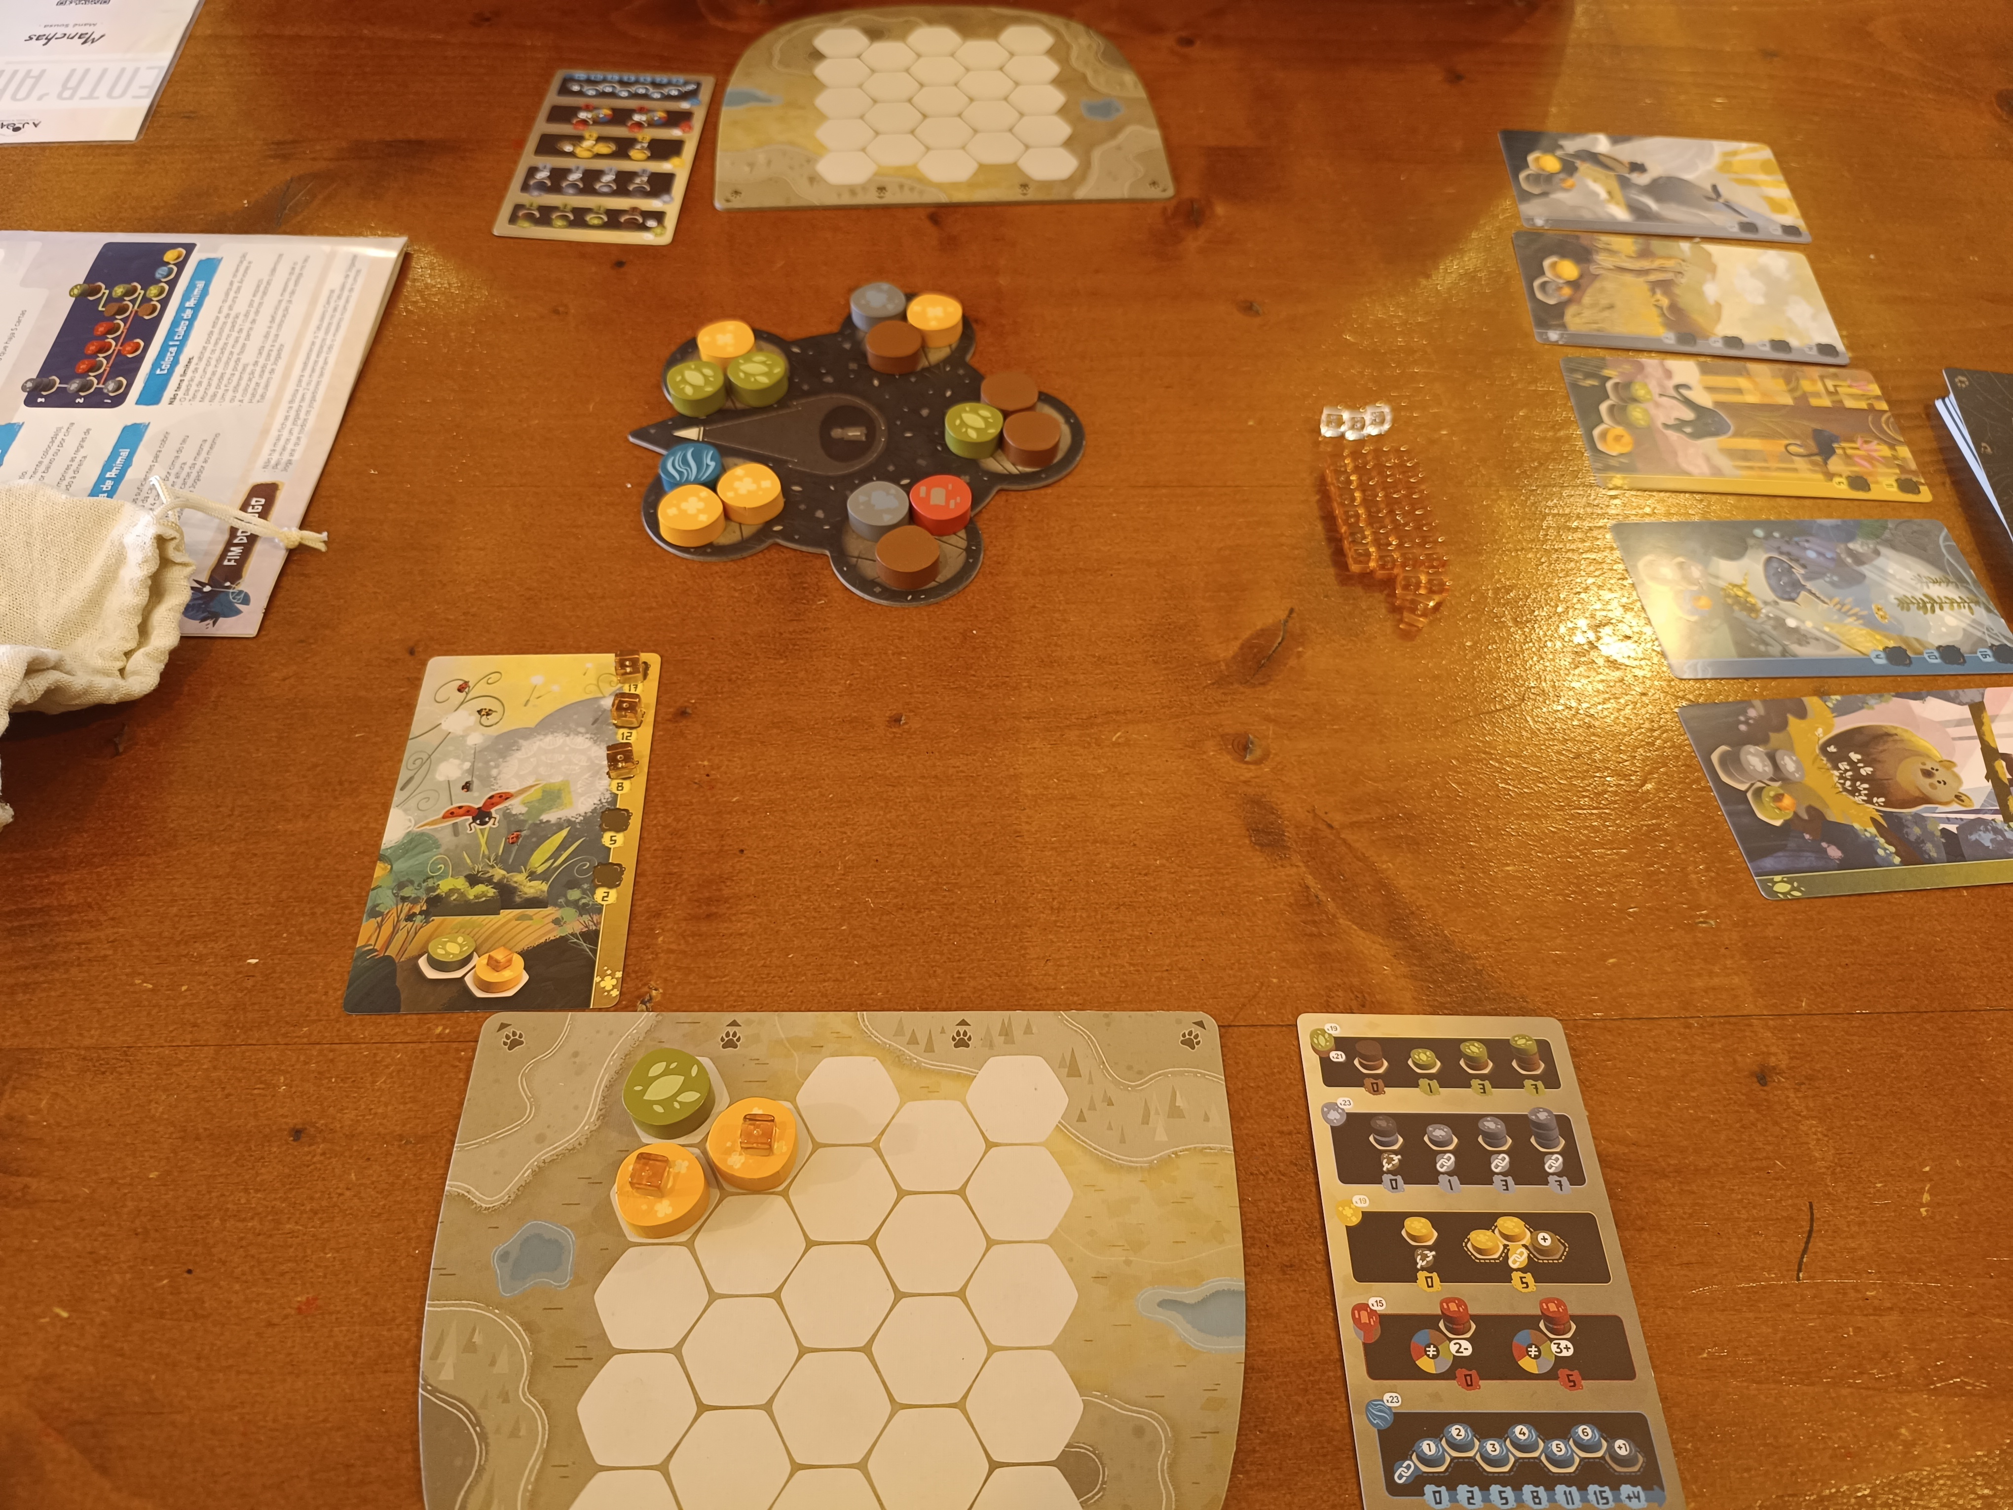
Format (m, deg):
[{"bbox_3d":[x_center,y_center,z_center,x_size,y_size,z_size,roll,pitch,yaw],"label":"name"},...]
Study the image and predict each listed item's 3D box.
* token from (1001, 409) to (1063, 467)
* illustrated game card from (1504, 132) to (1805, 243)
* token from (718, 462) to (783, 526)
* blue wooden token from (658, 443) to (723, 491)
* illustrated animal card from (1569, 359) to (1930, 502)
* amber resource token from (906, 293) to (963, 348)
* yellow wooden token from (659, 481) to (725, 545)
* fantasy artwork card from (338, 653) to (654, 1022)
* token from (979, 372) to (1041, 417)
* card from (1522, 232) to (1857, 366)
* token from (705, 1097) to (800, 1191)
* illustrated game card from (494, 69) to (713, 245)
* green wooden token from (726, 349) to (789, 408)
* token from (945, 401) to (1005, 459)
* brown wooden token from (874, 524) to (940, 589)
[{"bbox_3d":[0.009,-0.110,0.486,0.020,0.008,0.020,1,55,-1],"label":"token"},{"bbox_3d":[0.276,-0.244,0.598,0.120,0.001,0.070,3,55,0],"label":"illustrated game card"},{"bbox_3d":[-0.085,-0.087,0.467,0.021,0.008,0.021,1,55,-2],"label":"token"},{"bbox_3d":[-0.106,-0.095,0.472,0.020,0.008,0.020,1,55,-1],"label":"blue wooden token"},{"bbox_3d":[0.269,-0.120,0.511,0.120,0.001,0.070,2,55,-1],"label":"illustrated animal card"},{"bbox_3d":[-0.026,-0.162,0.521,0.020,0.008,0.020,1,55,-1],"label":"amber resource token"},{"bbox_3d":[-0.104,-0.079,0.461,0.021,0.008,0.021,1,55,-2],"label":"yellow wooden token"},{"bbox_3d":[-0.140,0.018,0.398,0.070,0.001,0.119,-1,55,-3],"label":"fantasy artwork card"},{"bbox_3d":[0.001,-0.126,0.497,0.020,0.008,0.020,1,55,-1],"label":"token"},{"bbox_3d":[0.266,-0.182,0.555,0.120,0.001,0.070,4,55,1],"label":"card"},{"bbox_3d":[-0.062,0.095,0.340,0.020,0.009,0.020,1,55,-1],"label":"token"},{"bbox_3d":[-0.165,-0.251,0.585,0.070,0.001,0.120,2,55,-1],"label":"illustrated game card"},{"bbox_3d":[-0.089,-0.134,0.499,0.020,0.008,0.020,1,55,-1],"label":"green wooden token"},{"bbox_3d":[-0.011,-0.114,0.488,0.020,0.008,0.020,1,55,-1],"label":"token"},{"bbox_3d":[-0.032,-0.064,0.453,0.021,0.008,0.021,1,55,-2],"label":"brown wooden token"}]

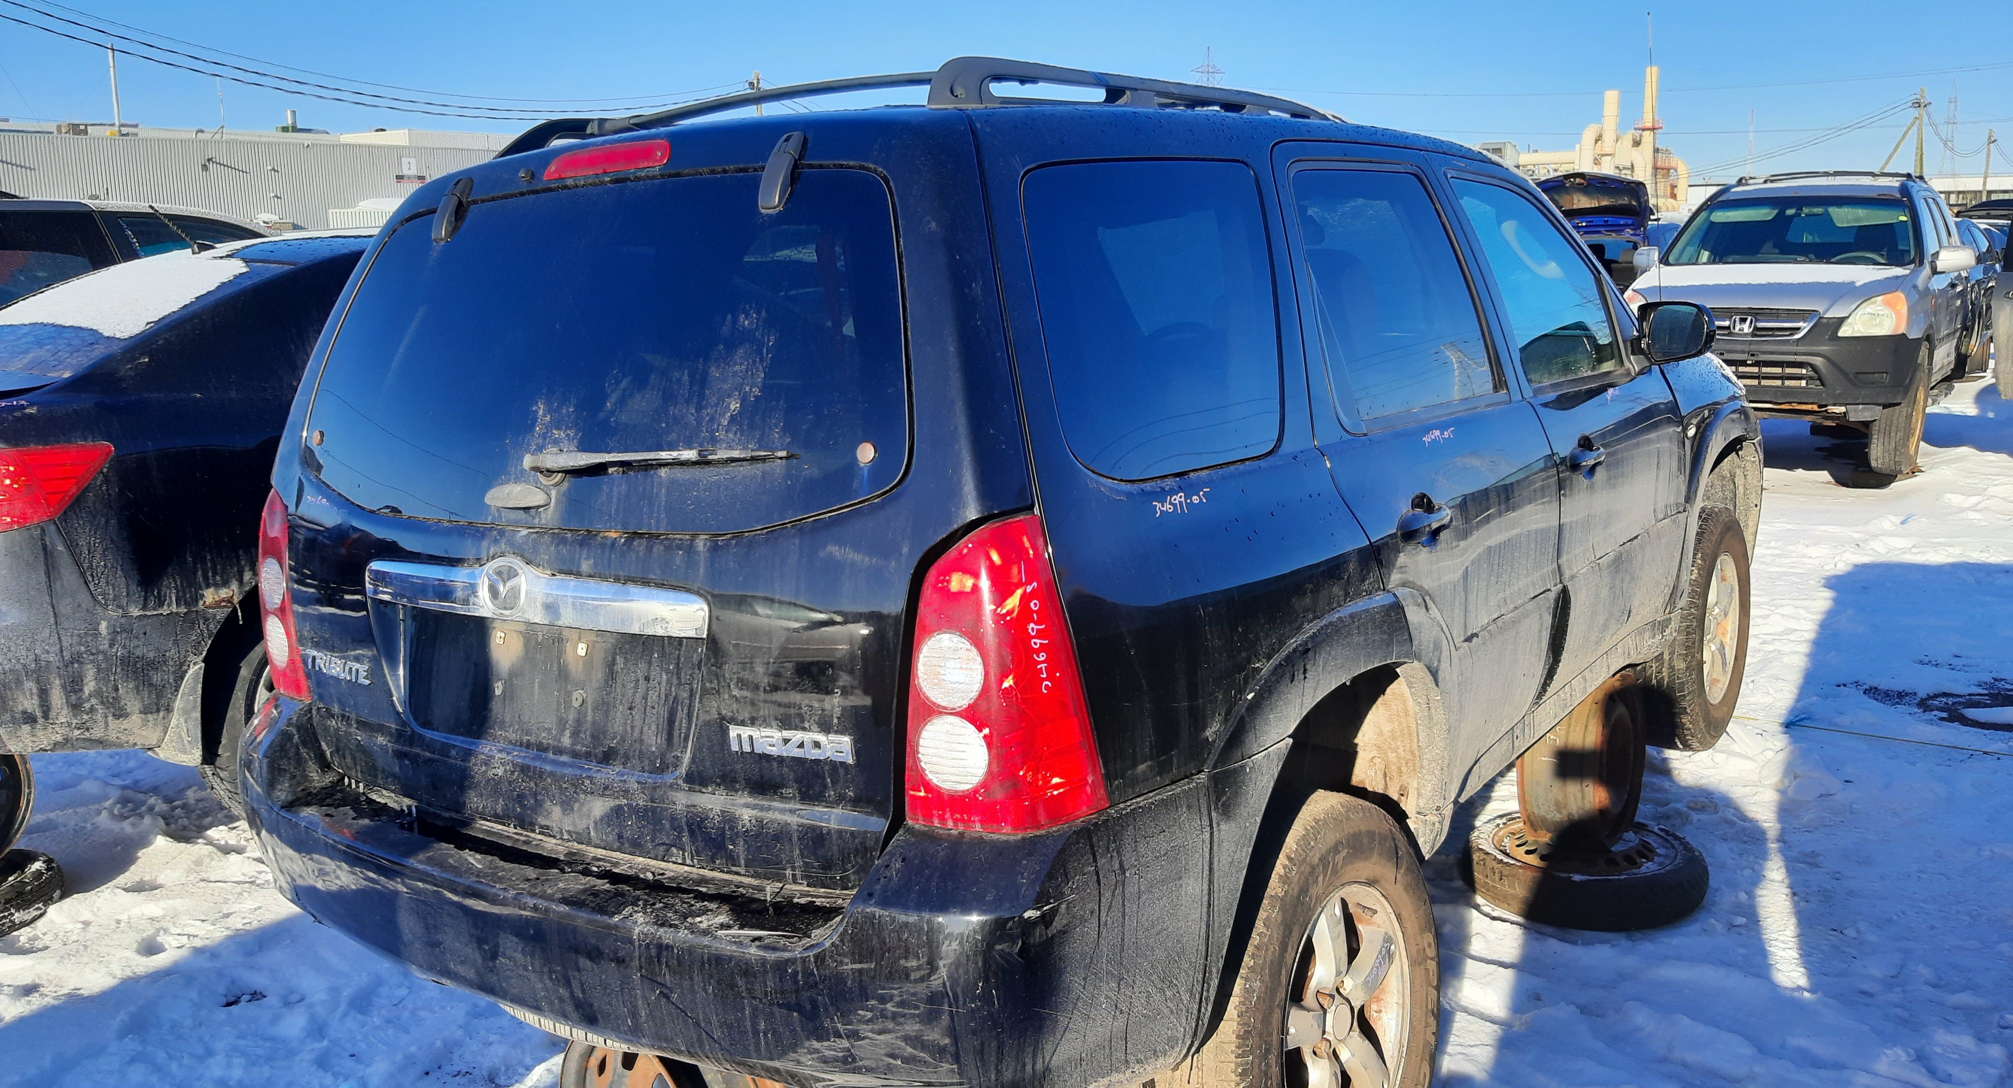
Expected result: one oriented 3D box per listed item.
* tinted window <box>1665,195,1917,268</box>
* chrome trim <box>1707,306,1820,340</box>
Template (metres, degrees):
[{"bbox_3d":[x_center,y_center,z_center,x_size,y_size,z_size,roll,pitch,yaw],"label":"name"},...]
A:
[{"bbox_3d":[5.044,-2.009,9.656,1.420,0.140,0.760,8,50,36],"label":"tinted window"},{"bbox_3d":[4.134,-1.240,8.481,0.740,0.170,0.120,9,13,38],"label":"chrome trim"}]

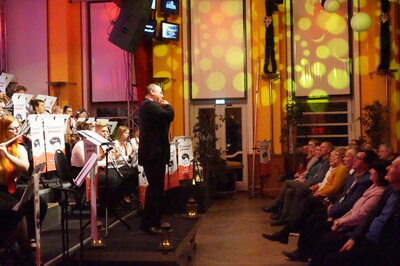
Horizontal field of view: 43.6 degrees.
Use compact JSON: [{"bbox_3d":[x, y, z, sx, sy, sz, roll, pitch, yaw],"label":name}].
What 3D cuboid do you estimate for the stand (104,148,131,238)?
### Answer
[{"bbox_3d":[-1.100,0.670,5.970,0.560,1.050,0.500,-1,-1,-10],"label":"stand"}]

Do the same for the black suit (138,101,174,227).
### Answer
[{"bbox_3d":[-0.512,0.301,5.950,0.420,1.760,0.540,-1,-1,-12],"label":"black suit"}]

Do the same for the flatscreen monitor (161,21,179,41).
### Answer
[{"bbox_3d":[-0.607,-1.991,9.830,0.410,0.340,0.070,-1,5,-38],"label":"flatscreen monitor"}]

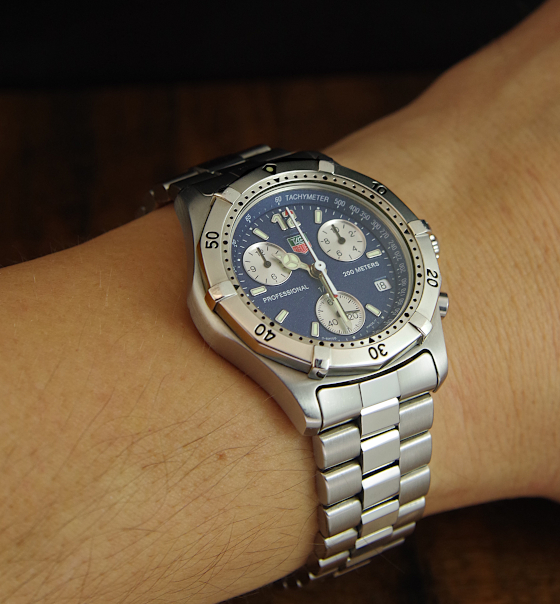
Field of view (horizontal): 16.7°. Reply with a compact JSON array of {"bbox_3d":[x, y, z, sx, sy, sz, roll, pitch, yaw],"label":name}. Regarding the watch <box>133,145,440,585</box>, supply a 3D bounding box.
[{"bbox_3d":[0.001,0.009,0.307,0.042,0.059,0.067,-18,65,-26],"label":"watch"}]

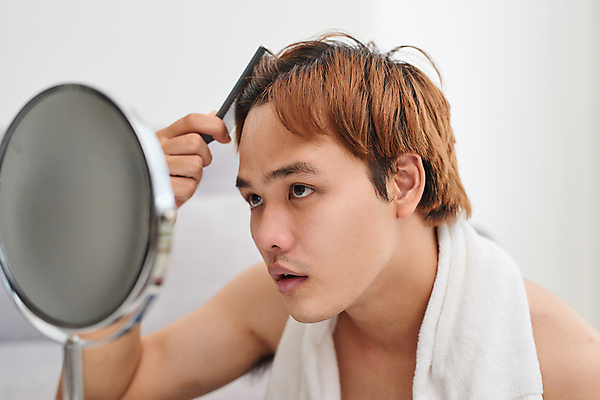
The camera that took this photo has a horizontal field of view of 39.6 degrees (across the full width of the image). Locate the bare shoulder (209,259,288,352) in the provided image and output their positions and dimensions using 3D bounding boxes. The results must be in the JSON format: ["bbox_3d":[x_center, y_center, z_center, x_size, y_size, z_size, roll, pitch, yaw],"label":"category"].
[{"bbox_3d":[-0.052,0.122,0.955,0.125,0.115,0.120,2,4,30],"label":"bare shoulder"}]

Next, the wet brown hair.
[{"bbox_3d":[0.041,-0.055,0.854,0.222,0.205,0.185,-13,-2,-41],"label":"wet brown hair"}]

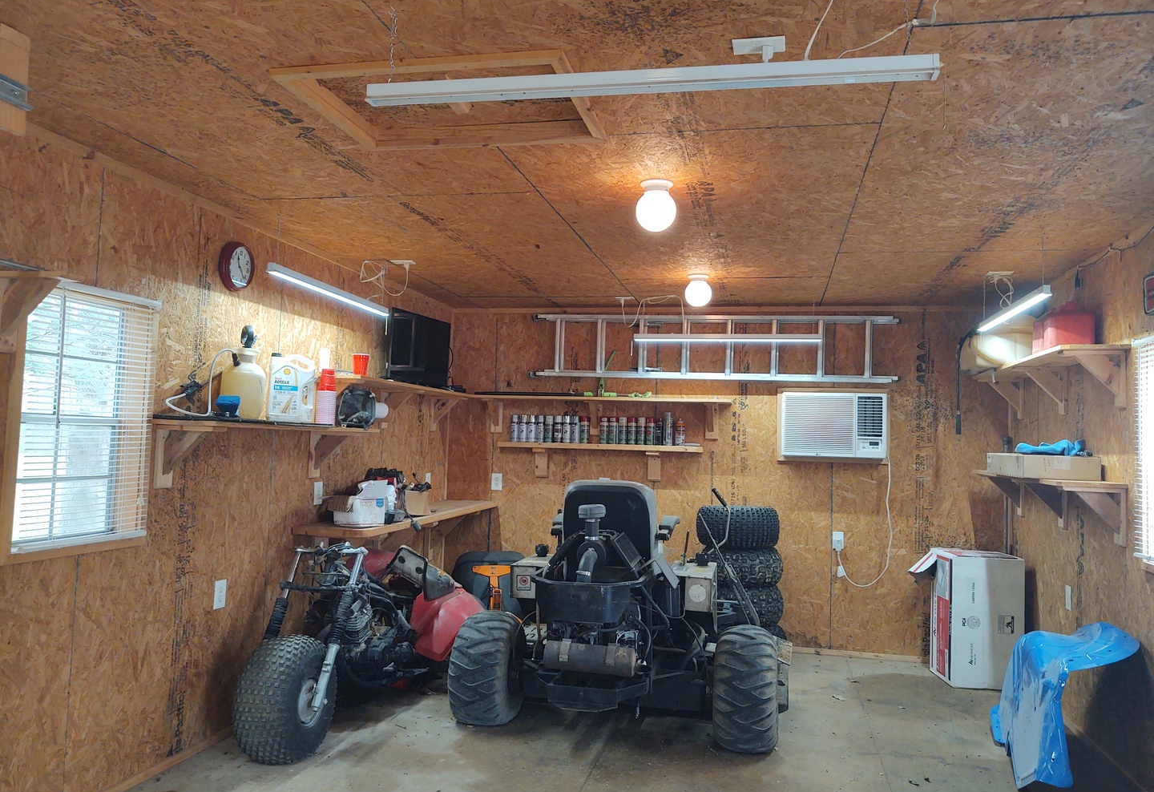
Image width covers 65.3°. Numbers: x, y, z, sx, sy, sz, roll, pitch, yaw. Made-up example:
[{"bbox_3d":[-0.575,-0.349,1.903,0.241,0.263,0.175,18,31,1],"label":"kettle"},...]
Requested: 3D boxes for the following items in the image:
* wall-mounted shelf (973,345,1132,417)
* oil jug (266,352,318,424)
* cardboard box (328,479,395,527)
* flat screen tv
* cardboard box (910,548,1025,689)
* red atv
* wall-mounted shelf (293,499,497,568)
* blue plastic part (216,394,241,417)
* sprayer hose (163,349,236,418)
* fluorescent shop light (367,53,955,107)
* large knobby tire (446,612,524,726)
[{"bbox_3d":[2.505,-0.032,4.912,0.286,0.284,1.820,1,-3,12],"label":"wall-mounted shelf"},{"bbox_3d":[-1.336,-0.022,4.247,0.225,0.318,0.140,3,-3,-18],"label":"oil jug"},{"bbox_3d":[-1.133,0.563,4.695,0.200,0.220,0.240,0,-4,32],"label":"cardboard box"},{"bbox_3d":[-0.983,-0.276,5.532,0.095,0.440,0.625,0,-3,23],"label":"flat screen tv"},{"bbox_3d":[2.432,1.361,5.532,0.440,0.750,0.450,1,-3,5],"label":"cardboard box"},{"bbox_3d":[-1.029,1.127,4.336,0.890,0.860,1.700,1,-3,16],"label":"red atv"},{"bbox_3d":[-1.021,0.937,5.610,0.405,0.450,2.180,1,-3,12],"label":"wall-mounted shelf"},{"bbox_3d":[-1.423,0.042,3.671,0.080,0.090,0.095,-1,-4,43],"label":"blue plastic part"},{"bbox_3d":[-1.512,-0.059,3.627,0.150,0.295,0.320,1,-3,12],"label":"sprayer hose"},{"bbox_3d":[0.122,-0.672,1.932,1.226,0.043,0.044,1,-3,12],"label":"fluorescent shop light"},{"bbox_3d":[-0.435,1.324,4.424,0.275,0.530,0.545,1,-3,12],"label":"large knobby tire"}]

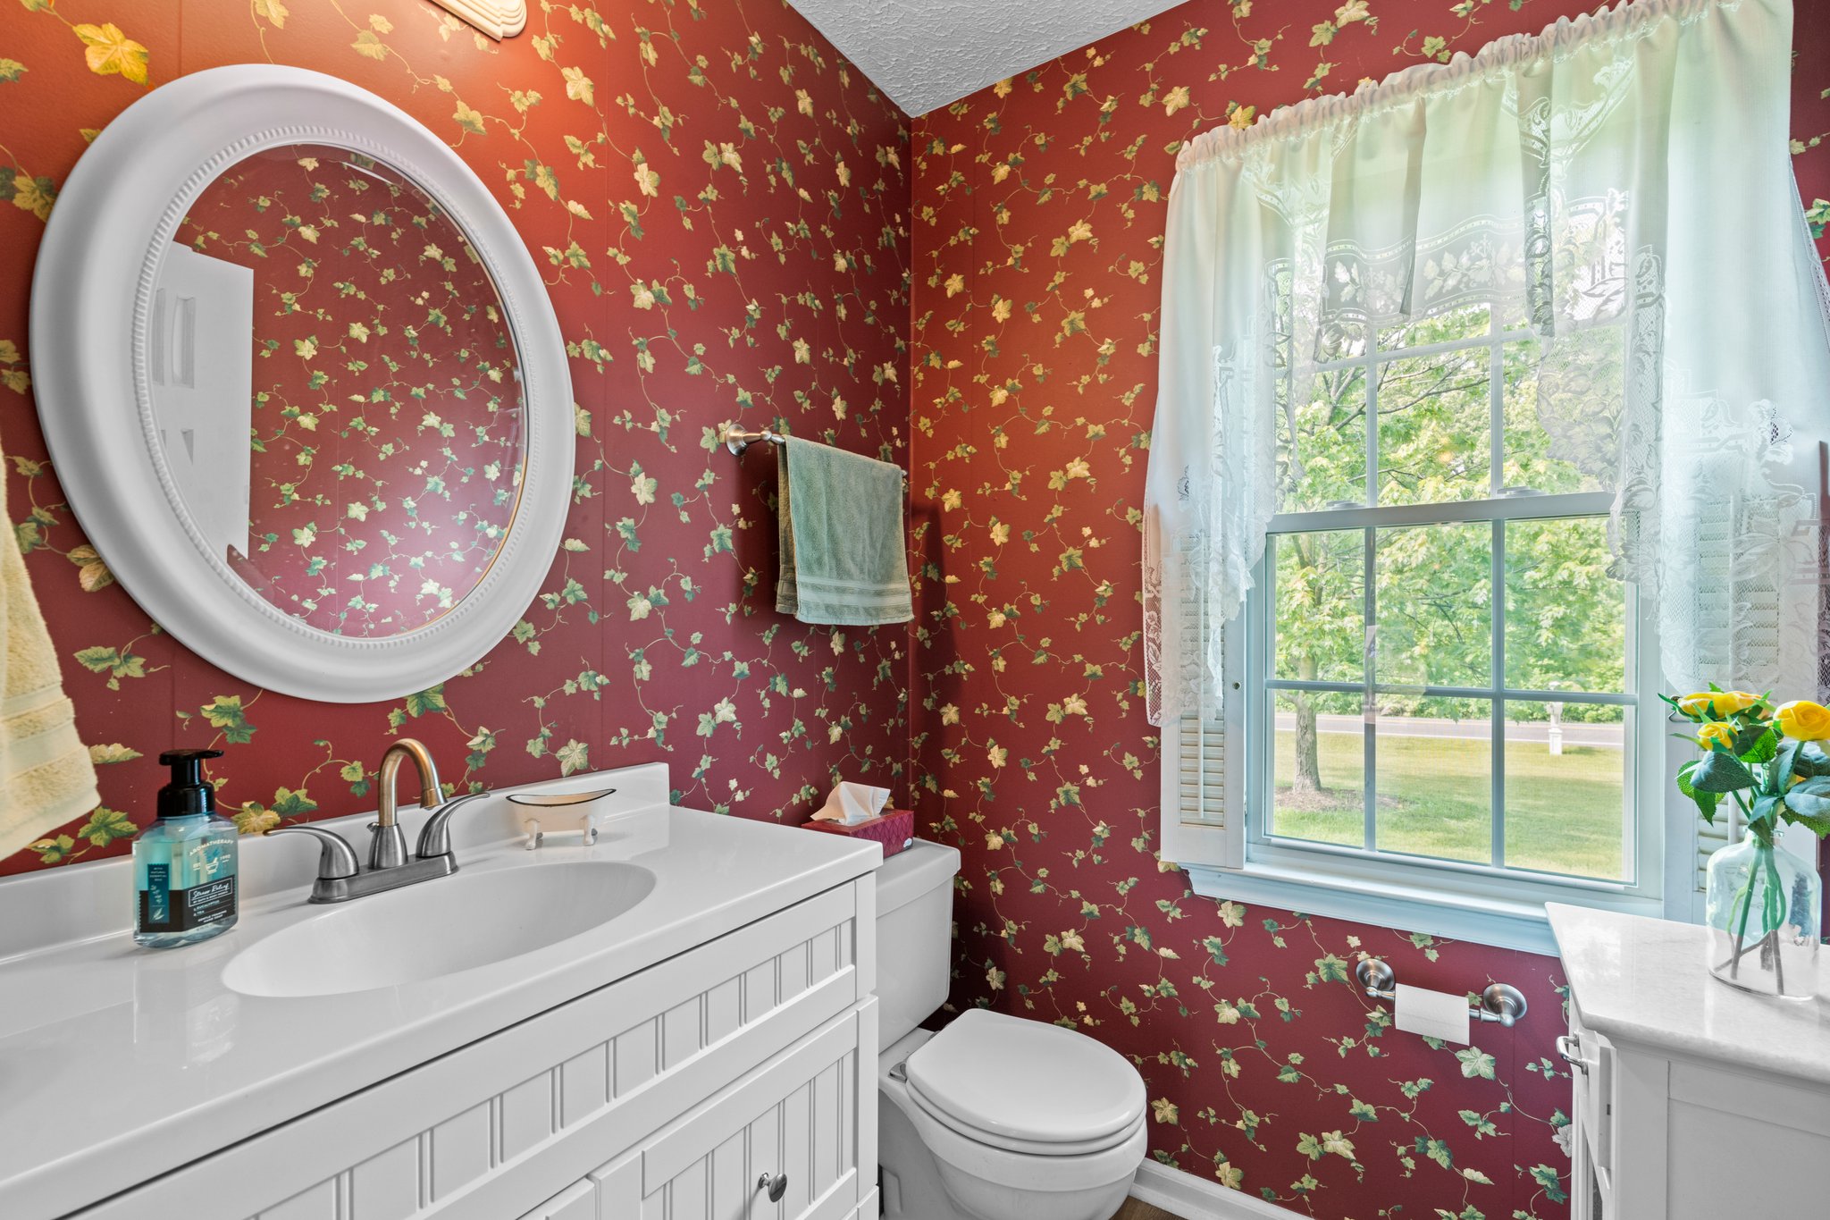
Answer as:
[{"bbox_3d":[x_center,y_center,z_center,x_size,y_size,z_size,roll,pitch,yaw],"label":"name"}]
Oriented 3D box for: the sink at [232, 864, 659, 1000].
[{"bbox_3d":[-0.463,0.384,0.787,0.288,0.140,0.385,-1,-2,34],"label":"sink"}]

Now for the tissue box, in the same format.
[{"bbox_3d":[-0.114,0.473,1.591,0.123,0.077,0.217,-1,-2,34],"label":"tissue box"}]

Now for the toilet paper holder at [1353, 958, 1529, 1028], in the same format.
[{"bbox_3d":[0.876,0.648,1.274,0.241,0.060,0.078,-1,-2,34],"label":"toilet paper holder"}]

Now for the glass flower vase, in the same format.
[{"bbox_3d":[1.038,0.364,0.936,0.094,0.182,0.094,-1,-2,34],"label":"glass flower vase"}]

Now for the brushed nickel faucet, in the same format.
[{"bbox_3d":[-0.575,0.231,0.864,0.158,0.168,0.223,-1,-2,34],"label":"brushed nickel faucet"}]

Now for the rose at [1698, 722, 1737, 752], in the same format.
[{"bbox_3d":[1.004,0.160,0.955,0.037,0.037,0.037,1,-18,-42],"label":"rose"}]

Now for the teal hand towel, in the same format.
[{"bbox_3d":[-0.129,-0.151,1.594,0.065,0.360,0.395,-1,-2,34],"label":"teal hand towel"}]

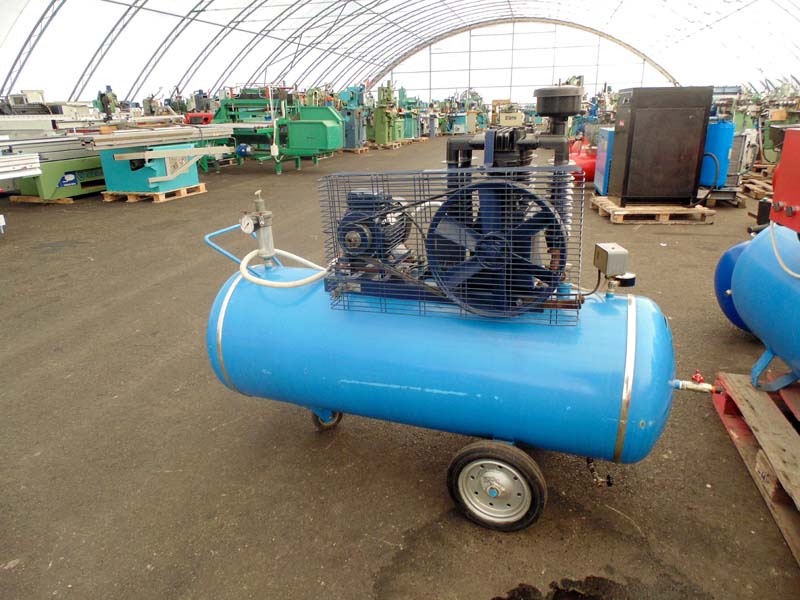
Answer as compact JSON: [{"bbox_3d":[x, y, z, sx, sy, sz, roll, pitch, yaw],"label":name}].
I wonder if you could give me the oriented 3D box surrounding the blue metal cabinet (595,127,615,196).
[{"bbox_3d":[3.057,-1.951,7.178,0.500,0.880,0.500,1,22,5],"label":"blue metal cabinet"}]

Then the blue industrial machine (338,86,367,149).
[{"bbox_3d":[-1.387,-5.548,15.327,0.670,1.700,0.720,7,23,19],"label":"blue industrial machine"}]

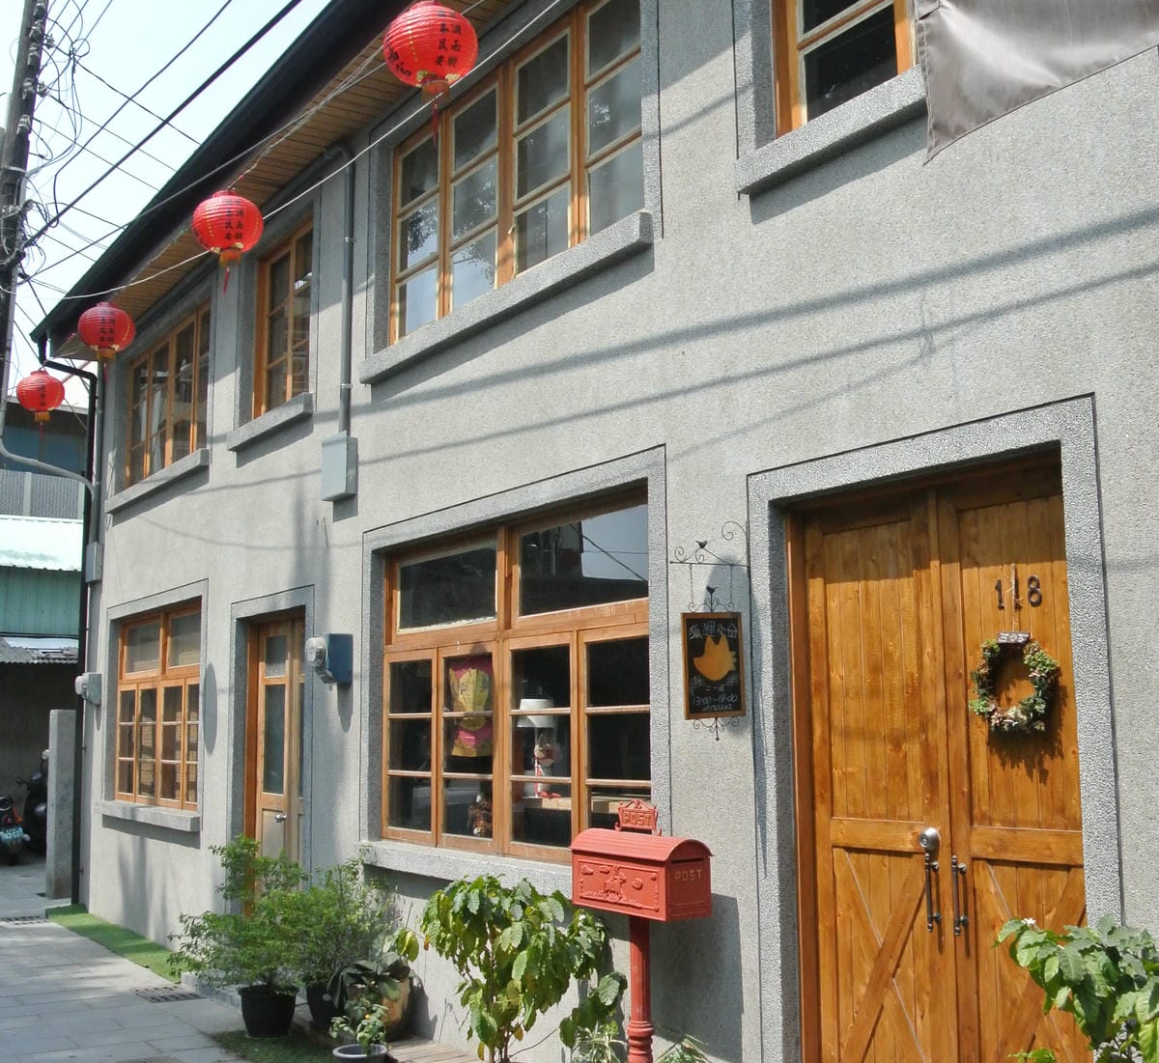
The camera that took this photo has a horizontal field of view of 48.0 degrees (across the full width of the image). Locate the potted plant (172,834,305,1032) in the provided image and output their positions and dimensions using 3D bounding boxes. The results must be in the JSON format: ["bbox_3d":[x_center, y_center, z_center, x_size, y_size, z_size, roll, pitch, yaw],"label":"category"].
[{"bbox_3d":[-1.696,2.022,6.517,0.620,0.960,0.620,5,-10,-35],"label":"potted plant"}]

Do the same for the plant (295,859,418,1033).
[{"bbox_3d":[-1.141,2.001,6.284,0.500,0.820,0.560,5,-10,-35],"label":"plant"}]

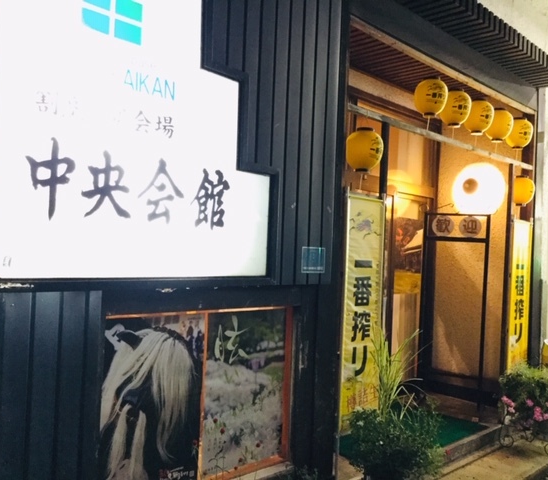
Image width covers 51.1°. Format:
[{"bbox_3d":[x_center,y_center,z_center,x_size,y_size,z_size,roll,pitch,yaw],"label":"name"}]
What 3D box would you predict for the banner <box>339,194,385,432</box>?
[{"bbox_3d":[0.700,0.574,4.535,0.460,1.800,0.040,4,-2,-44],"label":"banner"}]

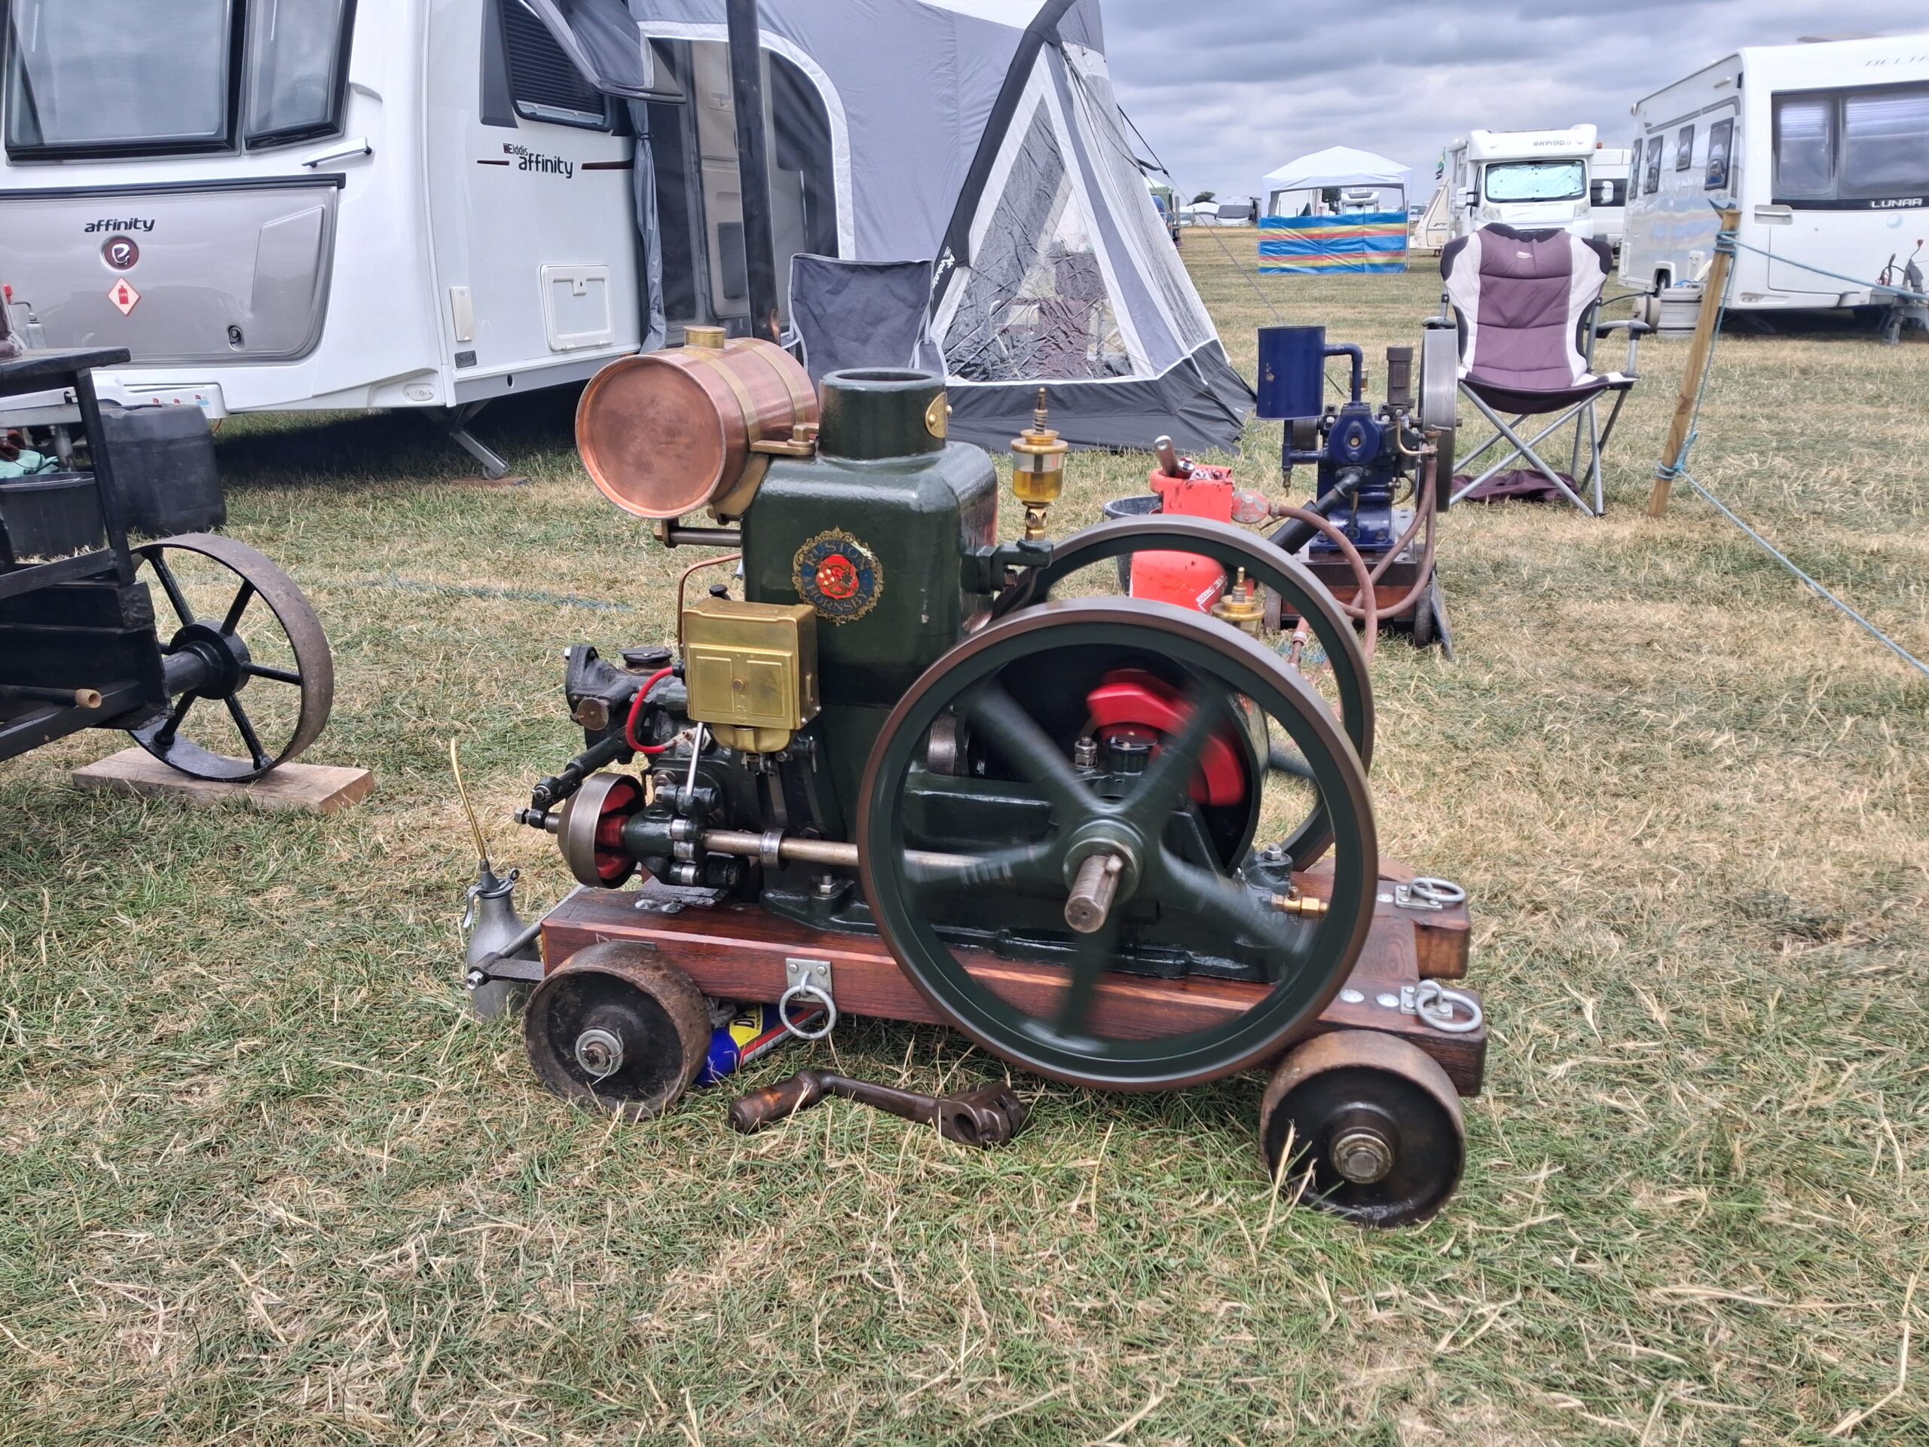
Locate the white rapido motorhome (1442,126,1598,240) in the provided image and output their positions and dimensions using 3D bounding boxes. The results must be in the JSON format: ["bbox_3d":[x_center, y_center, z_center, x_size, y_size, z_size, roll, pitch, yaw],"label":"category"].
[{"bbox_3d":[11.851,-11.144,32.445,2.300,2.800,7.000,2,19,14],"label":"white rapido motorhome"}]

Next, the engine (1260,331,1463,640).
[{"bbox_3d":[1.085,-0.677,4.128,0.540,0.780,0.760,3,19,17],"label":"engine"}]

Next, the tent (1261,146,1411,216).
[{"bbox_3d":[7.788,-10.705,31.292,3.000,2.480,3.000,2,19,14],"label":"tent"}]

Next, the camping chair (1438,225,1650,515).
[{"bbox_3d":[2.086,-1.315,5.627,0.820,0.970,0.660,1,19,12],"label":"camping chair"}]

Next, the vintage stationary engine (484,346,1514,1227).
[{"bbox_3d":[-0.031,0.014,1.860,1.328,0.976,0.723,2,19,15],"label":"vintage stationary engine"}]

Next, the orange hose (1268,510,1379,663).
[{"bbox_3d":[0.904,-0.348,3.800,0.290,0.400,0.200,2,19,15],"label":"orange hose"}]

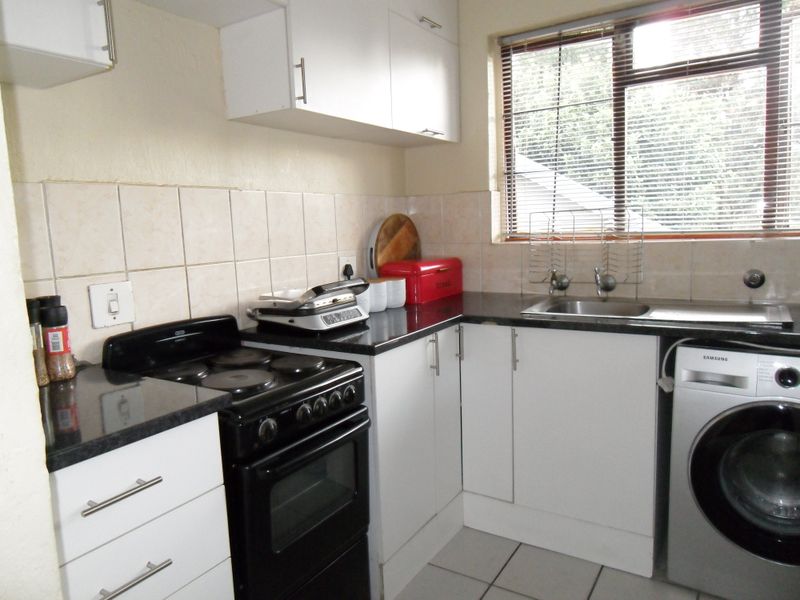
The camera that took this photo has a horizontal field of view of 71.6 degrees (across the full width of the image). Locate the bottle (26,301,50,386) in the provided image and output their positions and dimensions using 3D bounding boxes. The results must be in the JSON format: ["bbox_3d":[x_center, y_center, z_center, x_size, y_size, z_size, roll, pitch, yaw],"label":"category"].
[{"bbox_3d":[-0.902,0.107,1.365,0.051,0.210,0.051,3,9,33],"label":"bottle"}]

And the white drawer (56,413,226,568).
[{"bbox_3d":[-0.674,0.338,1.190,0.453,0.164,0.351,3,9,33],"label":"white drawer"}]

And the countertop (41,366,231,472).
[{"bbox_3d":[-0.737,0.236,1.245,0.611,0.030,0.394,3,9,33],"label":"countertop"}]

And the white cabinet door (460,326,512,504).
[{"bbox_3d":[0.345,0.441,2.187,0.223,0.698,0.020,3,9,32],"label":"white cabinet door"}]

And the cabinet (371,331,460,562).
[{"bbox_3d":[-0.159,0.462,2.131,0.589,0.692,0.592,3,9,33],"label":"cabinet"}]

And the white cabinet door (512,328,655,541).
[{"bbox_3d":[0.649,0.456,1.995,0.497,0.698,0.020,3,9,32],"label":"white cabinet door"}]

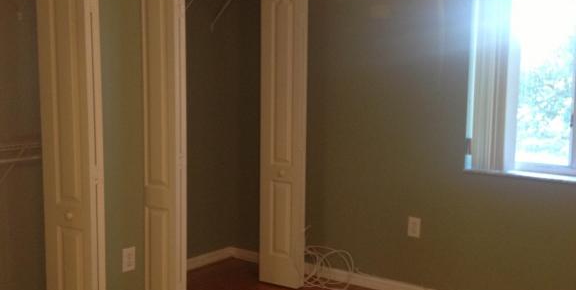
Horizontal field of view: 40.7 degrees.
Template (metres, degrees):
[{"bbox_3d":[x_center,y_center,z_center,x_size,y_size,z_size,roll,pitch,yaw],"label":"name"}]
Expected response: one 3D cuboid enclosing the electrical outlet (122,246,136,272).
[{"bbox_3d":[-0.822,0.591,3.995,0.008,0.119,0.076,6,9,34],"label":"electrical outlet"}]

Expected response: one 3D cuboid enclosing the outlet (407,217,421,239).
[{"bbox_3d":[0.779,0.508,4.755,0.076,0.119,0.008,6,9,34],"label":"outlet"}]

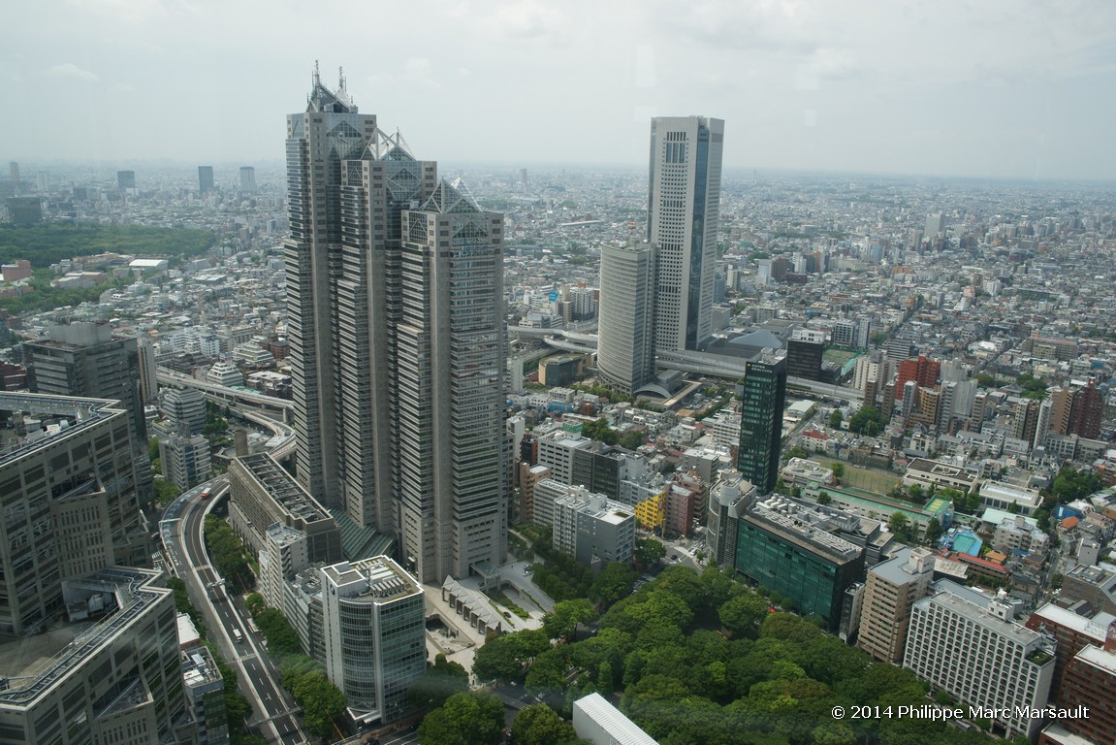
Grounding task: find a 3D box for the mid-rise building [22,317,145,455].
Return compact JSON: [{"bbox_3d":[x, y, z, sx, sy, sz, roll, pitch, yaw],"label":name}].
[{"bbox_3d":[-250.070,26.130,433.860,36.300,109.000,37.000,7,16,22],"label":"mid-rise building"}]

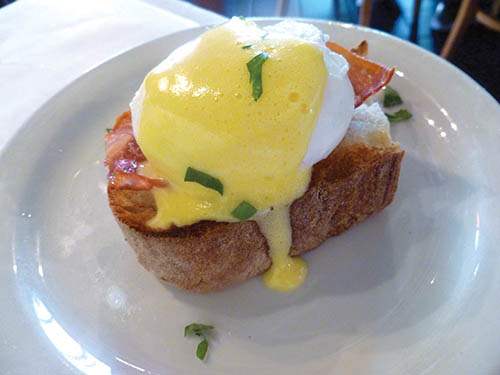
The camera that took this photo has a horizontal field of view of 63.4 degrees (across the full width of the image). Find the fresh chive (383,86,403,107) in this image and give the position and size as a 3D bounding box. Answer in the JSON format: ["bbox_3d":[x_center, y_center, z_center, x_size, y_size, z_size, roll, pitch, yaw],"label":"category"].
[{"bbox_3d":[0.083,-0.053,0.236,0.011,0.004,0.011,-7,49,0],"label":"fresh chive"}]

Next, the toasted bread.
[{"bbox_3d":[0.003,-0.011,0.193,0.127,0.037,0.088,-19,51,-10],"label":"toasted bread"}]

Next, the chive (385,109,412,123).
[{"bbox_3d":[0.083,-0.041,0.228,0.016,0.004,0.007,-13,50,-5],"label":"chive"}]

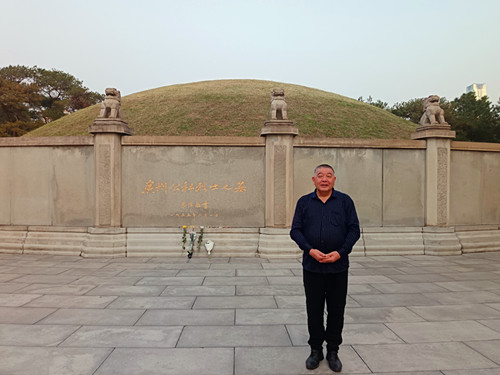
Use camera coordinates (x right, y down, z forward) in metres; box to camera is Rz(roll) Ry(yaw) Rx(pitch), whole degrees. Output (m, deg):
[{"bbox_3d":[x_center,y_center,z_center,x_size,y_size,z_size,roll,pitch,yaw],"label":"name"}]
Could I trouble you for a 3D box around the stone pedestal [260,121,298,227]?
[{"bbox_3d":[0.634,-0.298,8.116,0.762,2.250,0.570,0,1,-4],"label":"stone pedestal"}]

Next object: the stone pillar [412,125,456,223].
[{"bbox_3d":[4.169,-0.267,8.542,0.762,2.257,0.570,0,1,-11],"label":"stone pillar"}]

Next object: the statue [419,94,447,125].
[{"bbox_3d":[4.173,-1.735,8.528,0.360,0.678,0.450,0,1,-11],"label":"statue"}]

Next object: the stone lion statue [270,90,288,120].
[{"bbox_3d":[0.639,-1.762,8.102,0.360,0.678,0.450,0,1,-4],"label":"stone lion statue"}]

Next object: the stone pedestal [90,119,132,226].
[{"bbox_3d":[-2.949,-0.311,8.017,0.762,2.252,0.570,0,1,5],"label":"stone pedestal"}]

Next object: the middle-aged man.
[{"bbox_3d":[0.643,0.663,3.246,0.580,1.710,0.340,0,1,9],"label":"middle-aged man"}]

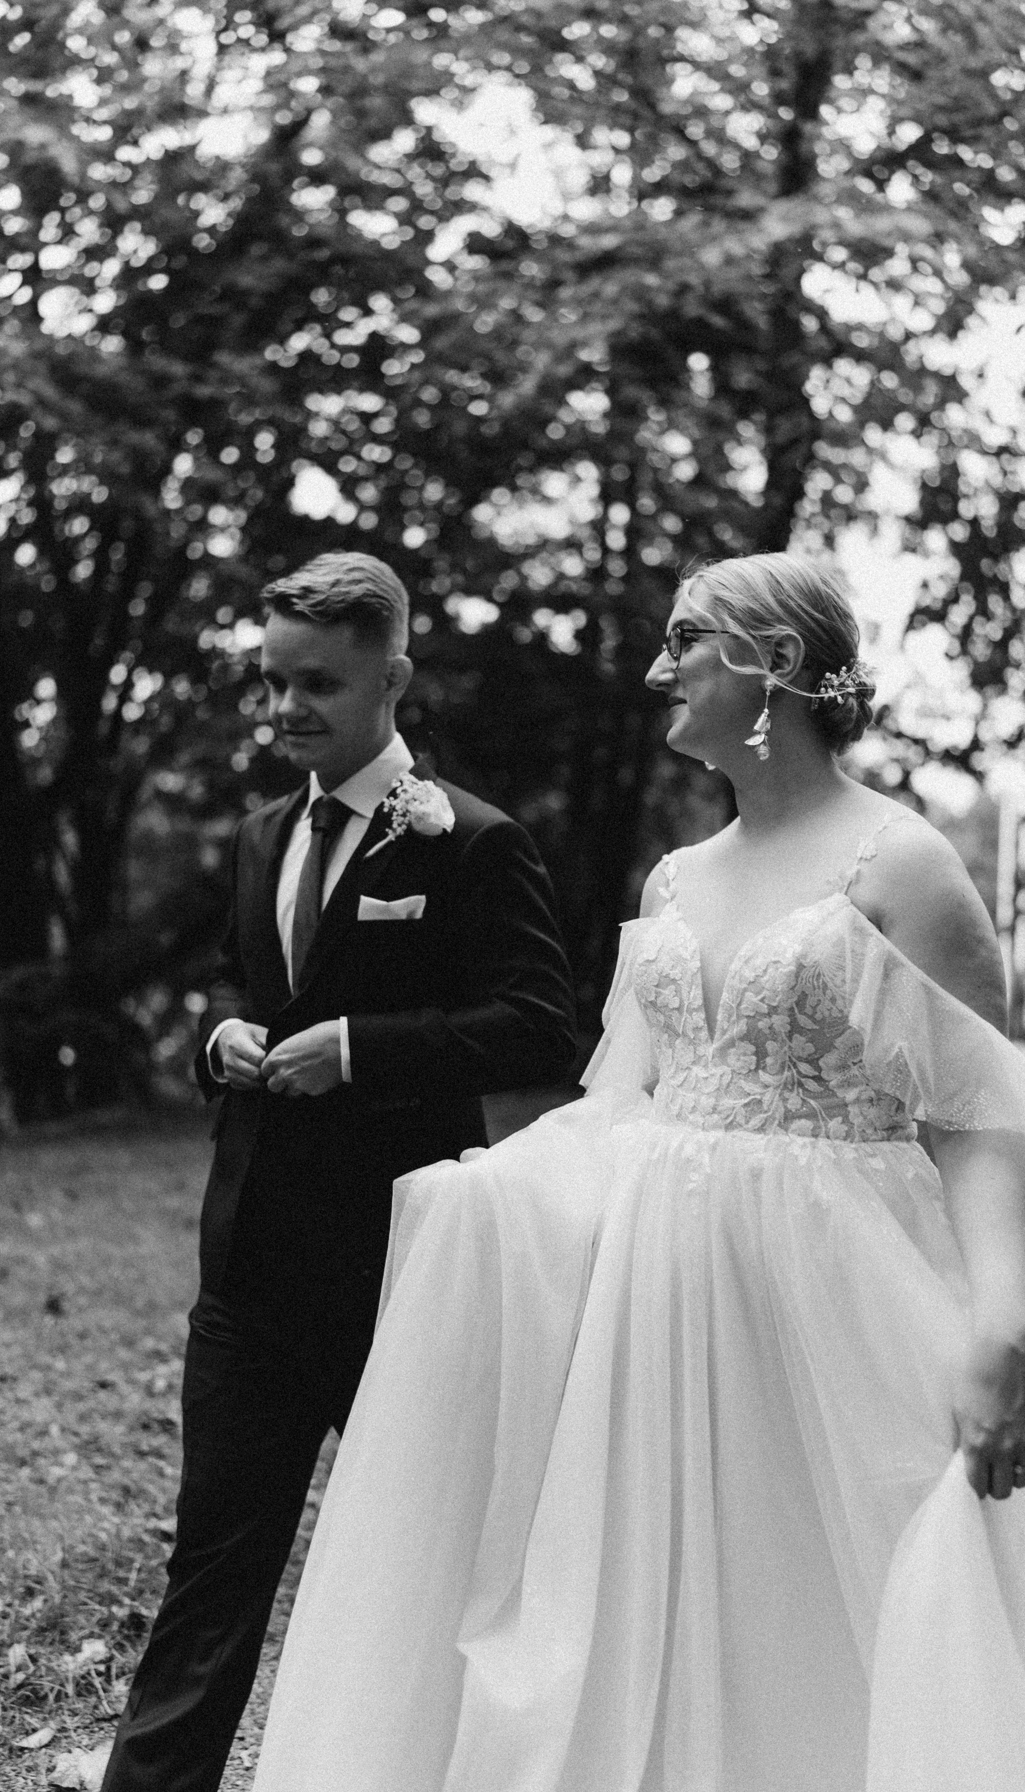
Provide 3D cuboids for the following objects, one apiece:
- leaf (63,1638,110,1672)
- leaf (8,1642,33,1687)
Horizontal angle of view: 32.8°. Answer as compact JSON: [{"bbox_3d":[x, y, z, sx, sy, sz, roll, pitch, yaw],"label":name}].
[{"bbox_3d":[-0.759,1.352,3.100,0.080,0.035,0.070,0,-1,0],"label":"leaf"},{"bbox_3d":[-0.869,1.353,3.070,0.050,0.045,0.070,0,-1,0],"label":"leaf"}]

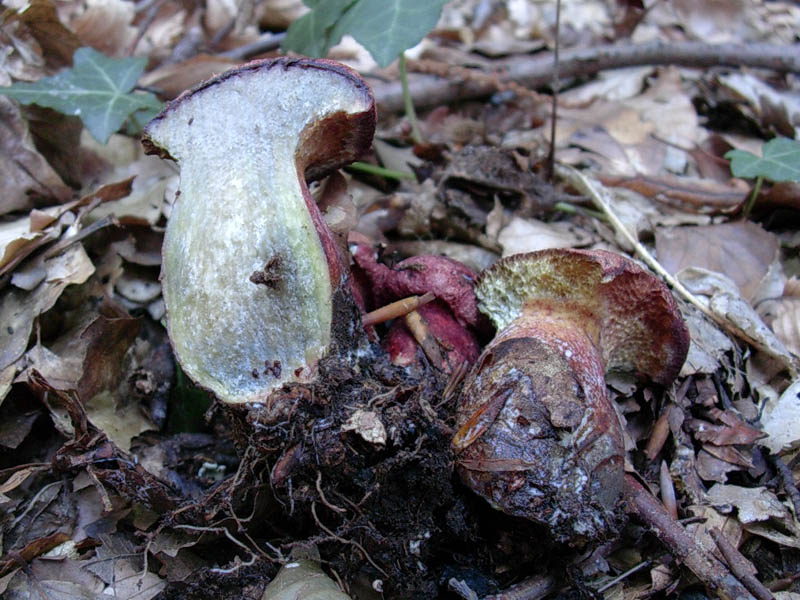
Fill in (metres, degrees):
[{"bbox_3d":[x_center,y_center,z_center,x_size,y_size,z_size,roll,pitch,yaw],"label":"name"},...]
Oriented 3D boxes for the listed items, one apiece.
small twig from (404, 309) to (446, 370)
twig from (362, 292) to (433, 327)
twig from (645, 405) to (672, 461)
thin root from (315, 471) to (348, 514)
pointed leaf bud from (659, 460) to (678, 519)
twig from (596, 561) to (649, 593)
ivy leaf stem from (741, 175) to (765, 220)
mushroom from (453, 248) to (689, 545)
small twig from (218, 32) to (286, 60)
[{"bbox_3d":[0.010,0.015,0.406,0.005,0.005,0.027,-16,61,-24],"label":"small twig"},{"bbox_3d":[0.000,0.004,0.401,0.030,0.005,0.005,-20,37,-16],"label":"twig"},{"bbox_3d":[0.102,0.052,0.409,0.005,0.005,0.031,14,43,21],"label":"twig"},{"bbox_3d":[-0.024,0.066,0.353,0.005,0.004,0.017,-34,65,-9],"label":"thin root"},{"bbox_3d":[0.100,0.070,0.386,0.004,0.004,0.027,1,39,2],"label":"pointed leaf bud"},{"bbox_3d":[0.076,0.093,0.352,0.024,0.002,0.002,-18,36,-30],"label":"twig"},{"bbox_3d":[0.176,-0.051,0.520,0.002,0.024,0.002,12,25,0],"label":"ivy leaf stem"},{"bbox_3d":[0.063,0.035,0.383,0.081,0.076,0.094,13,54,0],"label":"mushroom"},{"bbox_3d":[-0.100,-0.173,0.710,0.050,0.007,0.007,-24,39,-23],"label":"small twig"}]

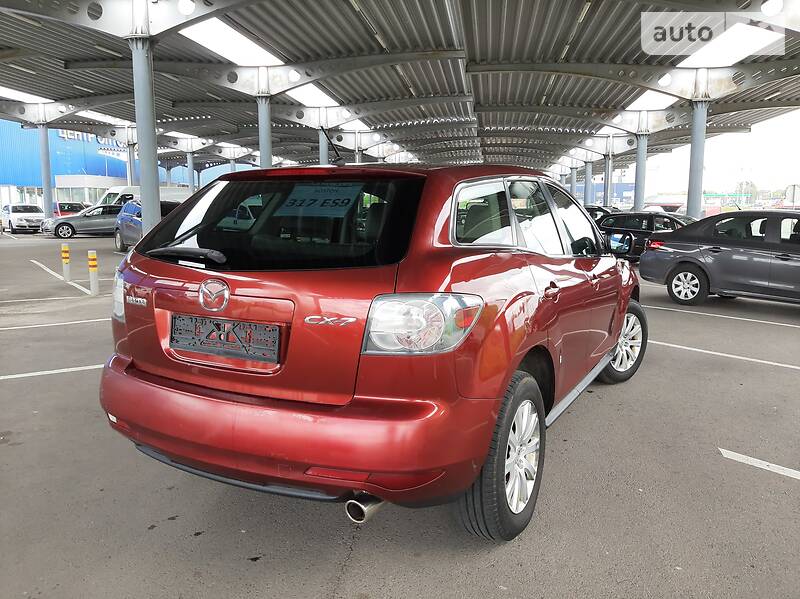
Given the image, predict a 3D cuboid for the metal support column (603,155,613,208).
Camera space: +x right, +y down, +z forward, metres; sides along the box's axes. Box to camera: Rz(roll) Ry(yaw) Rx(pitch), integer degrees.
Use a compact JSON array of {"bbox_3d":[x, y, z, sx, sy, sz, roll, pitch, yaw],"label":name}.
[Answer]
[{"bbox_3d":[10.979,-5.438,31.687,0.390,4.730,0.390,2,8,8],"label":"metal support column"}]

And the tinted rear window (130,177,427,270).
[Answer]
[{"bbox_3d":[-0.502,-0.338,2.391,1.300,0.520,0.130,5,-33,29],"label":"tinted rear window"}]

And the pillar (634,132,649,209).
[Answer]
[{"bbox_3d":[9.834,-4.421,24.559,0.390,4.730,0.390,2,8,8],"label":"pillar"}]

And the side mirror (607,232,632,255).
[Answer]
[{"bbox_3d":[1.515,-0.375,4.123,0.210,0.175,0.120,5,9,29],"label":"side mirror"}]

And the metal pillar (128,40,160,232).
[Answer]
[{"bbox_3d":[-5.156,-2.845,12.325,0.390,4.730,0.390,2,8,8],"label":"metal pillar"}]

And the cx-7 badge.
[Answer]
[{"bbox_3d":[-0.226,0.067,1.959,0.205,0.040,0.012,4,9,21],"label":"cx-7 badge"}]

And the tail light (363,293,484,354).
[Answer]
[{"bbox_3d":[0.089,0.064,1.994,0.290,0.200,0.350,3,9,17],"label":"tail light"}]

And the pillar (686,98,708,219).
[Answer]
[{"bbox_3d":[8.924,-3.487,18.028,0.390,4.730,0.390,2,8,8],"label":"pillar"}]

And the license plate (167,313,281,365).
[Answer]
[{"bbox_3d":[-0.651,0.142,2.205,0.530,0.130,0.025,5,9,29],"label":"license plate"}]

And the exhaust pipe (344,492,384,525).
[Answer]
[{"bbox_3d":[-0.106,0.712,2.124,0.090,0.090,0.200,5,9,29],"label":"exhaust pipe"}]

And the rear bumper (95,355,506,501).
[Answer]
[{"bbox_3d":[-0.577,0.464,2.393,1.840,0.420,0.550,5,9,29],"label":"rear bumper"}]

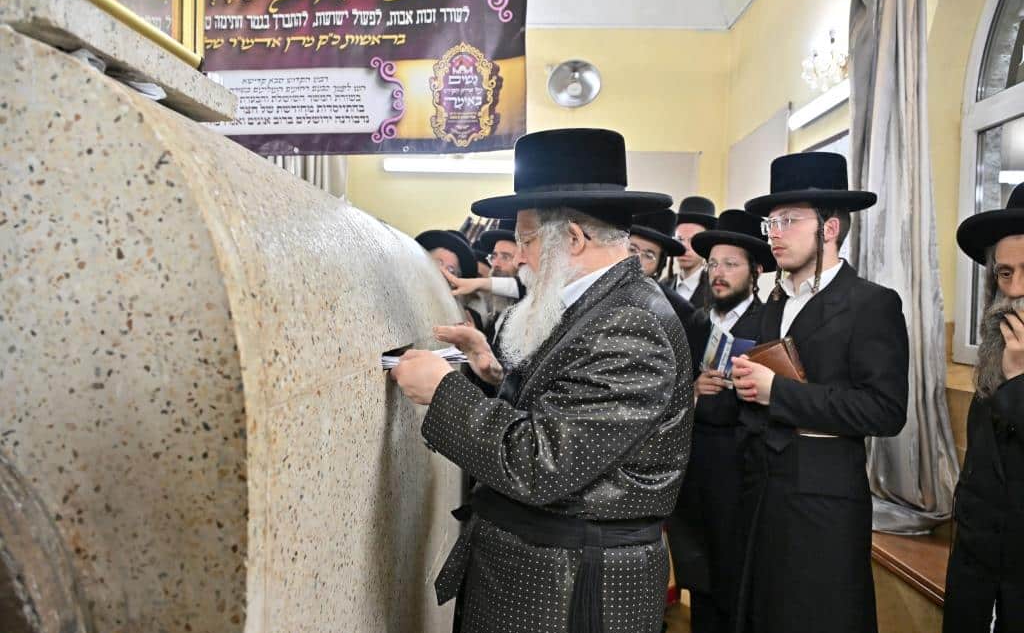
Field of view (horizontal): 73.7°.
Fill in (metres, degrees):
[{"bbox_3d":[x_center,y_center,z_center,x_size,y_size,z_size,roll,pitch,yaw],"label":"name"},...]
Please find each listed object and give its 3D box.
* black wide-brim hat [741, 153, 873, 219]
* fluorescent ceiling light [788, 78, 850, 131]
[{"bbox_3d":[0.845,-0.379,1.950,0.360,0.135,0.335,-3,0,-6],"label":"black wide-brim hat"},{"bbox_3d":[1.360,-0.920,2.790,0.060,0.080,1.120,0,2,0],"label":"fluorescent ceiling light"}]

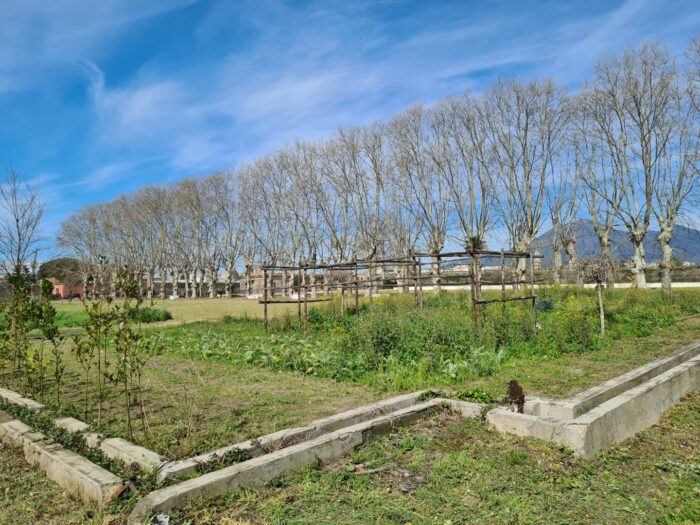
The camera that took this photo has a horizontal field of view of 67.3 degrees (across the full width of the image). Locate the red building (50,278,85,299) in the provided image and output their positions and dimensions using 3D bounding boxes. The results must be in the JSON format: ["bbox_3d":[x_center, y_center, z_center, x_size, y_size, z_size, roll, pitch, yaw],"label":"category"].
[{"bbox_3d":[-72.532,6.676,135.000,7.000,4.800,6.000,0,-3,-45],"label":"red building"}]

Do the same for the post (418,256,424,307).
[{"bbox_3d":[2.254,0.925,16.363,0.065,2.150,0.065,0,-3,-45],"label":"post"}]

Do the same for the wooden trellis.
[{"bbox_3d":[1.098,0.975,15.504,3.000,2.150,8.000,0,-3,-45],"label":"wooden trellis"}]

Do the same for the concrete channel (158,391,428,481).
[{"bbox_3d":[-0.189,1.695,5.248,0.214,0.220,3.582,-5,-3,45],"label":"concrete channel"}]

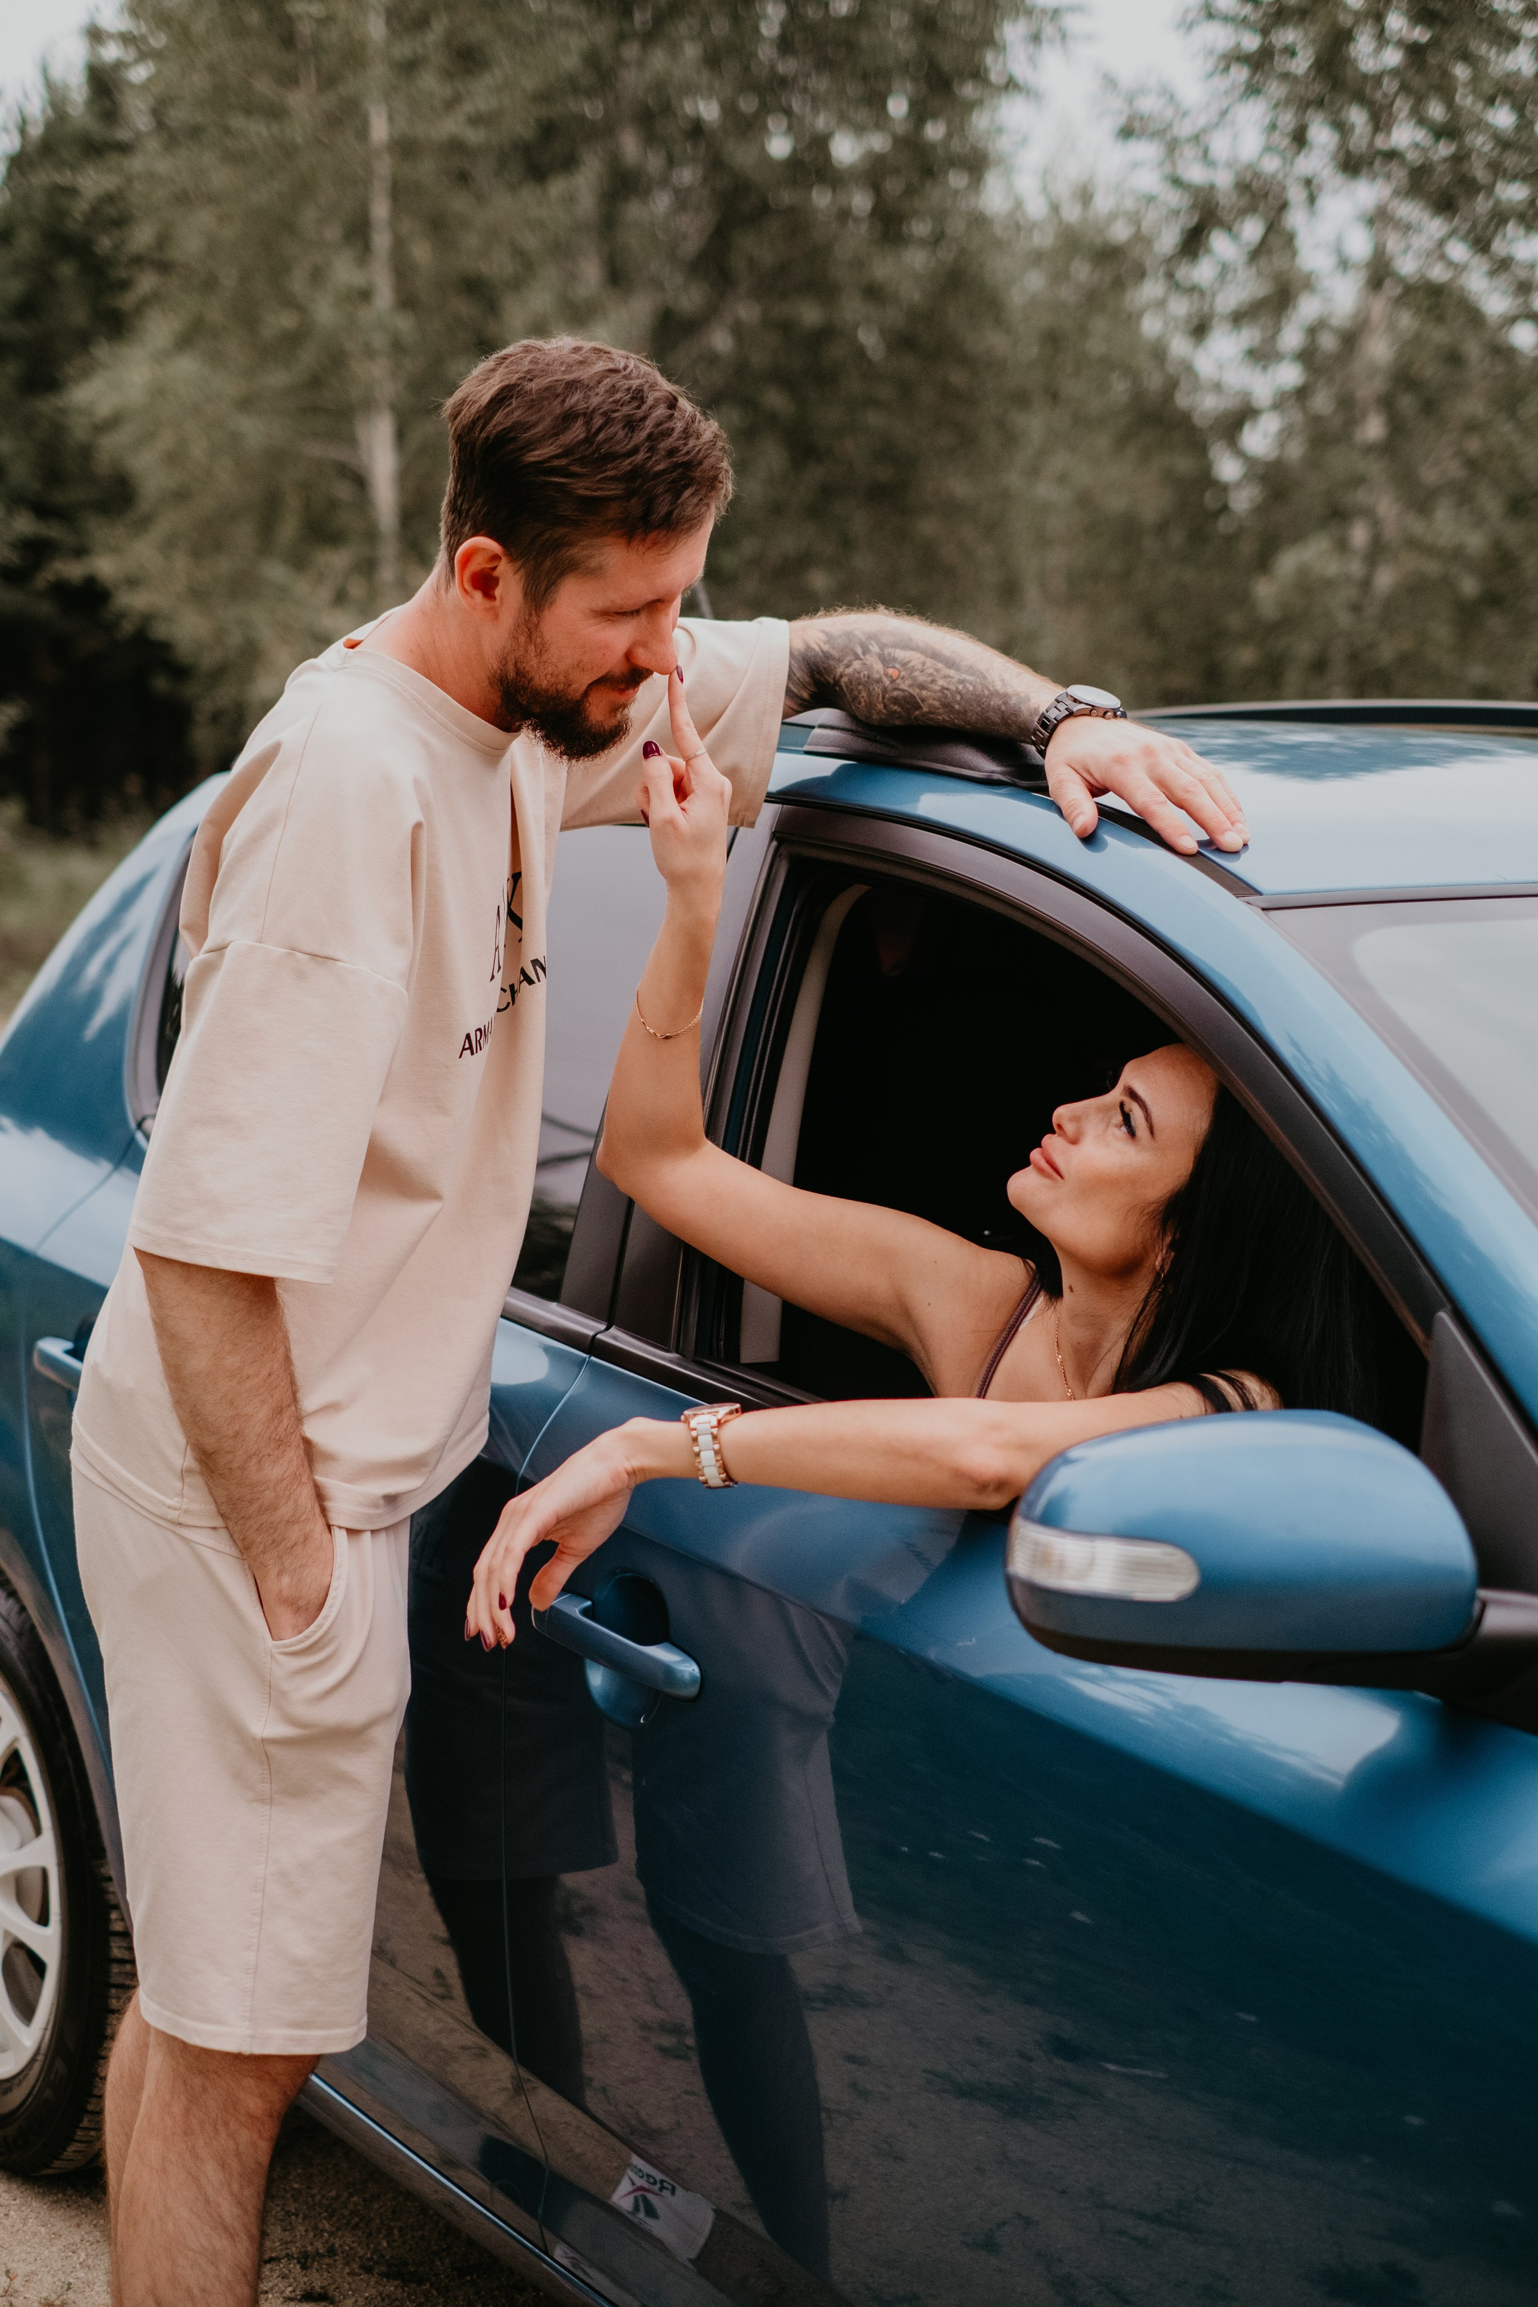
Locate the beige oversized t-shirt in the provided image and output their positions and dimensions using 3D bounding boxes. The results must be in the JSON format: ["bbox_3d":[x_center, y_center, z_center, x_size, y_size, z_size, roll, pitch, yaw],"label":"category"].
[{"bbox_3d":[-0.242,-0.060,2.446,0.490,0.650,0.550,6,9,3],"label":"beige oversized t-shirt"}]

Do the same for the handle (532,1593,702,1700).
[{"bbox_3d":[-0.103,0.342,2.394,0.047,0.040,0.200,-6,11,-34],"label":"handle"}]

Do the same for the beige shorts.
[{"bbox_3d":[-0.385,0.399,2.549,0.270,0.500,0.400,-1,9,-7],"label":"beige shorts"}]

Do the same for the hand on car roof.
[{"bbox_3d":[0.258,-0.257,2.335,0.110,0.070,0.175,-6,32,-34],"label":"hand on car roof"}]

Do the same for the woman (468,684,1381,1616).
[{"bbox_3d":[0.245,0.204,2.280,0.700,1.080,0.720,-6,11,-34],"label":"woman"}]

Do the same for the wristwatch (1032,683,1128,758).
[{"bbox_3d":[0.220,-0.300,2.400,0.068,0.056,0.044,5,25,-37],"label":"wristwatch"}]

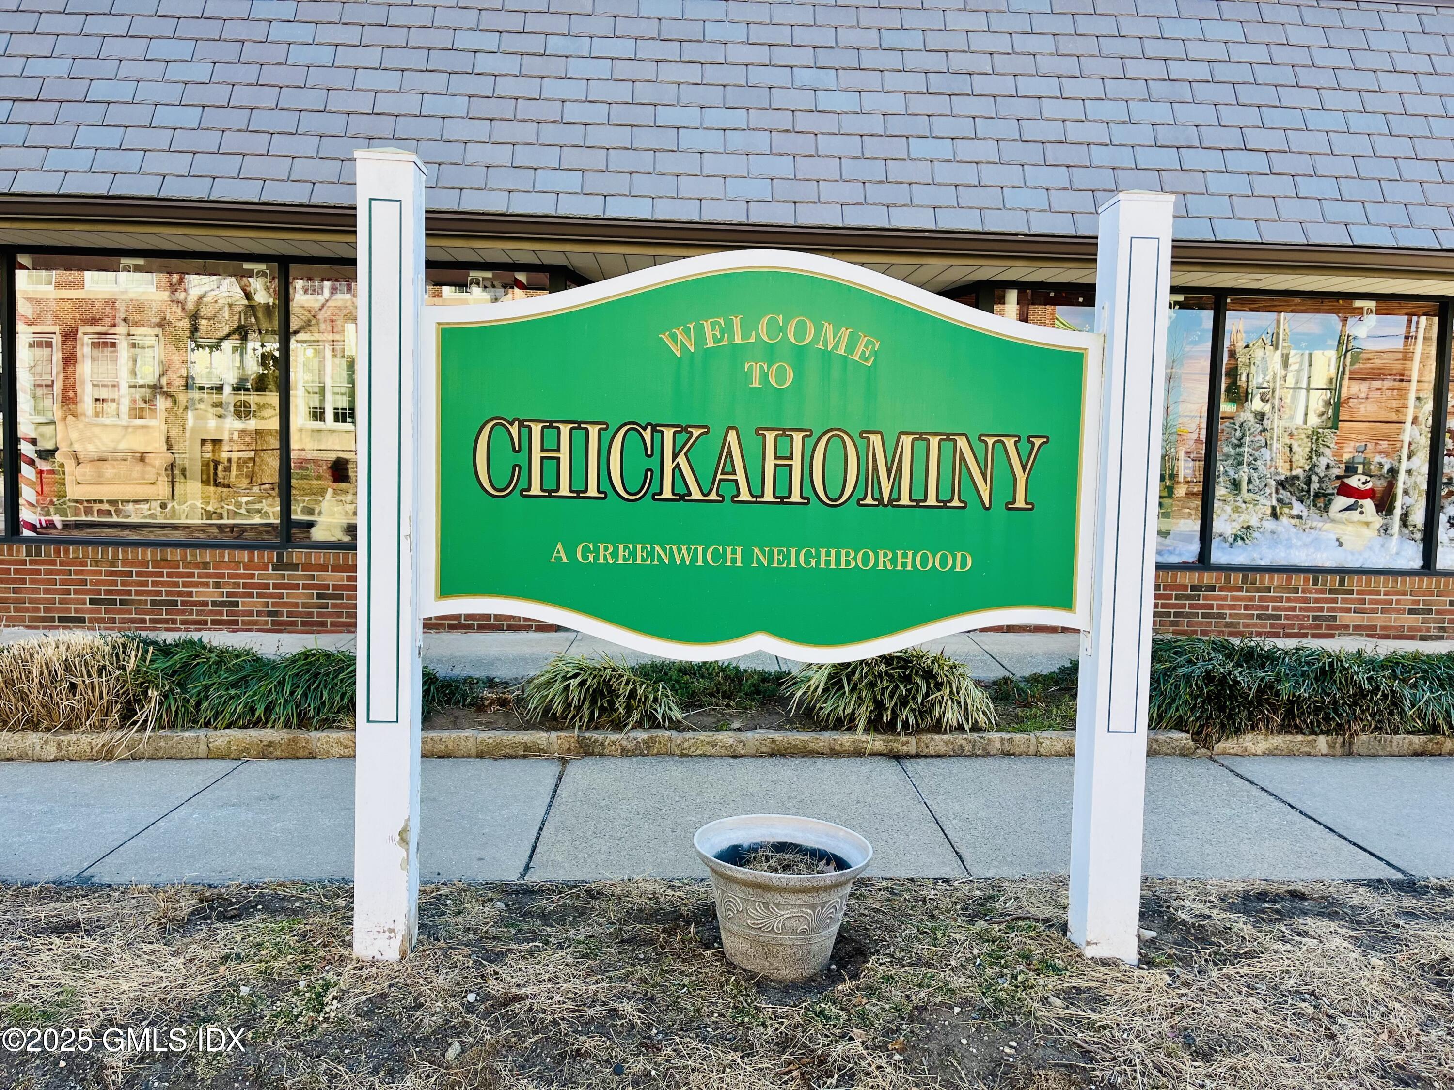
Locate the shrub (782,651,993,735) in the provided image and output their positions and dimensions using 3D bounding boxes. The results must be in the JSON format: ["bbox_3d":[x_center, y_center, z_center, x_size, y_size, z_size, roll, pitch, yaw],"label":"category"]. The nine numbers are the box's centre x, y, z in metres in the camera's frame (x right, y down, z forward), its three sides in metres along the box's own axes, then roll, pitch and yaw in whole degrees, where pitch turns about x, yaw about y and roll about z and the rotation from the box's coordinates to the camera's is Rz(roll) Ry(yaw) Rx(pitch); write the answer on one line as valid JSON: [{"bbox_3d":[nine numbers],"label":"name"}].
[{"bbox_3d":[0.852,0.704,5.669,1.111,0.343,0.850,1,4,-2],"label":"shrub"}]

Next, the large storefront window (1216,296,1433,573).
[{"bbox_3d":[4.434,-0.816,8.093,1.619,1.972,0.100,1,4,-3],"label":"large storefront window"}]

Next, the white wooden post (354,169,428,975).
[{"bbox_3d":[-0.963,0.039,3.117,0.168,2.299,0.168,1,4,-4],"label":"white wooden post"}]

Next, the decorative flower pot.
[{"bbox_3d":[0.161,1.044,3.217,0.521,0.338,0.521,1,4,0],"label":"decorative flower pot"}]

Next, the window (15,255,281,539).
[{"bbox_3d":[-4.055,-1.020,7.664,1.794,1.957,0.100,1,4,-3],"label":"window"}]

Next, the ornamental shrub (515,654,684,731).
[{"bbox_3d":[-0.643,0.706,5.590,0.833,0.293,0.700,1,4,-2],"label":"ornamental shrub"}]

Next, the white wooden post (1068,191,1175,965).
[{"bbox_3d":[1.169,0.106,3.268,0.168,2.292,0.168,1,4,-4],"label":"white wooden post"}]

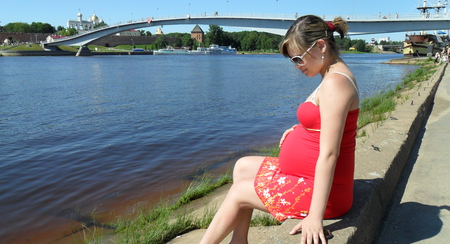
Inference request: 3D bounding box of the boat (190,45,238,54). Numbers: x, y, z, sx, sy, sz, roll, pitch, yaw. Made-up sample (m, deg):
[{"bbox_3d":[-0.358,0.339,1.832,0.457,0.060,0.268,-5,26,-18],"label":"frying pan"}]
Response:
[{"bbox_3d":[-11.227,-70.293,342.874,8.500,8.000,55.000,7,13,32],"label":"boat"}]

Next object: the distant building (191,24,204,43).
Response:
[{"bbox_3d":[-29.285,-93.181,374.000,11.000,22.000,11.000,7,13,32],"label":"distant building"}]

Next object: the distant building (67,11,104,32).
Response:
[{"bbox_3d":[-134.181,-95.706,337.809,24.000,24.000,31.000,7,13,32],"label":"distant building"}]

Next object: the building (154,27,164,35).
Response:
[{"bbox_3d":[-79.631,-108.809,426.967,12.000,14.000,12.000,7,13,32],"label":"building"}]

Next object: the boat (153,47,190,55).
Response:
[{"bbox_3d":[-46.599,-61.406,305.898,7.000,7.000,42.000,7,13,32],"label":"boat"}]

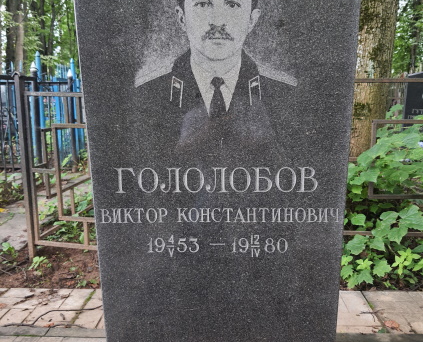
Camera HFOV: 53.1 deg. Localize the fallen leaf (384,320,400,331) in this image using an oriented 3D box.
[{"bbox_3d":[0.821,0.697,1.917,0.068,0.015,0.084,-5,11,-23],"label":"fallen leaf"}]

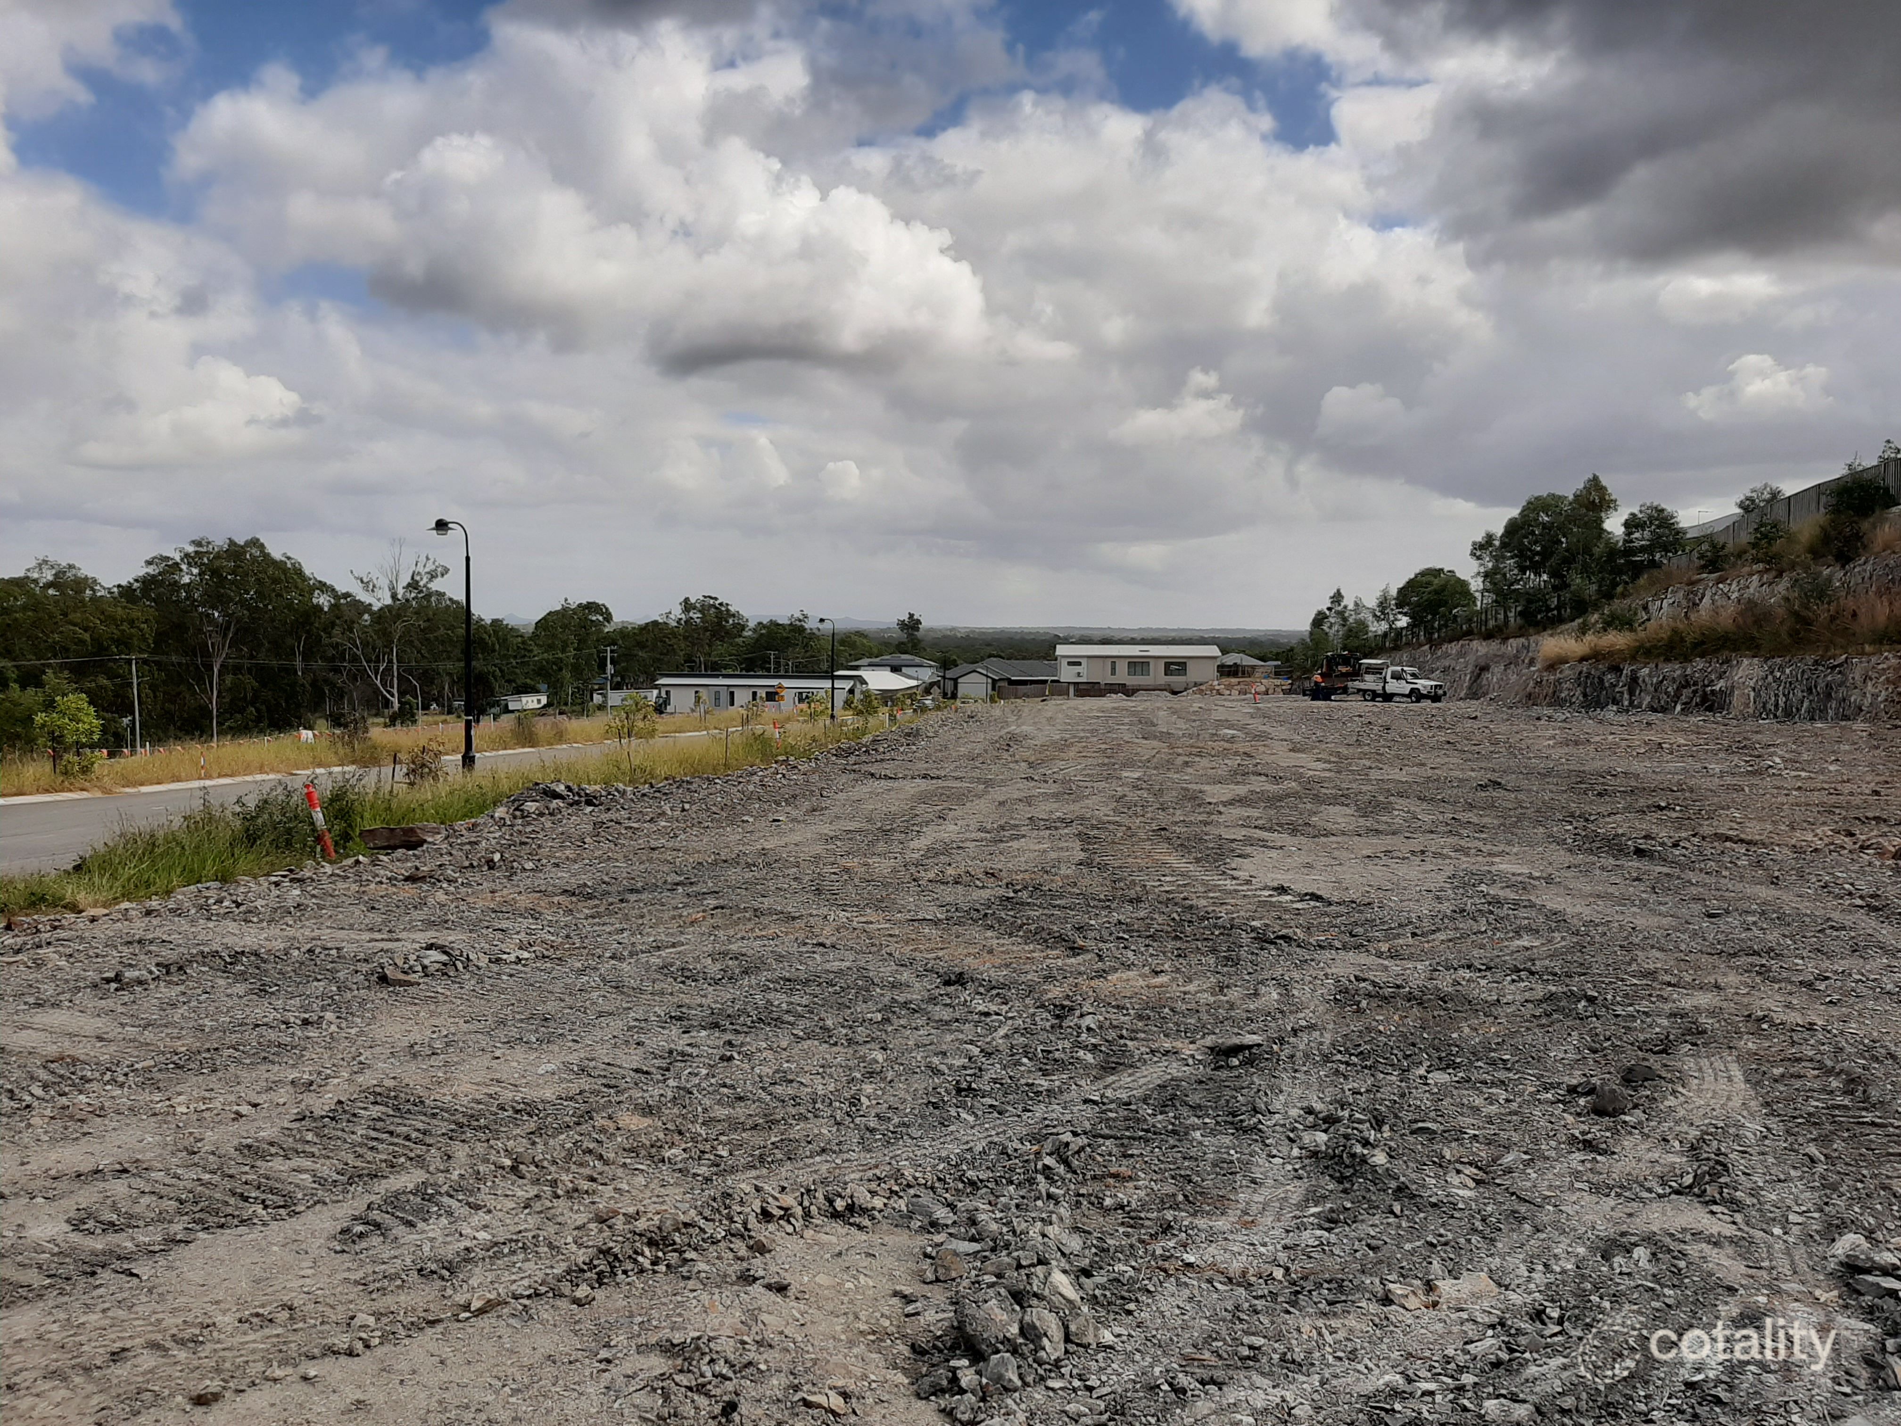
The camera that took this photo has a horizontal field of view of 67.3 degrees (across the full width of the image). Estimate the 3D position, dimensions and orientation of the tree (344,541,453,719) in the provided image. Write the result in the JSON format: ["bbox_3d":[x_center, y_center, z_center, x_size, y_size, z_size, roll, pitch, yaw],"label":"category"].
[{"bbox_3d":[-51.885,-7.765,135.000,10.000,16.600,10.000,0,3,0],"label":"tree"}]

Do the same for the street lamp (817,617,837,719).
[{"bbox_3d":[-6.514,-2.286,75.000,1.000,5.400,0.600,1,3,5],"label":"street lamp"}]

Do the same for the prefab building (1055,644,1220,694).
[{"bbox_3d":[17.878,-4.385,138.000,15.400,4.300,8.000,1,3,5],"label":"prefab building"}]

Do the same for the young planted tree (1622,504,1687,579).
[{"bbox_3d":[40.814,-10.006,83.000,3.700,4.300,3.700,0,3,0],"label":"young planted tree"}]

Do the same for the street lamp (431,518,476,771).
[{"bbox_3d":[-10.704,-1.447,30.700,1.000,5.400,0.600,1,3,5],"label":"street lamp"}]

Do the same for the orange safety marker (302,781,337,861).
[{"bbox_3d":[-7.735,1.318,17.500,0.130,1.000,0.130,-20,2,0],"label":"orange safety marker"}]

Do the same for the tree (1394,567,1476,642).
[{"bbox_3d":[32.110,-7.164,95.000,5.200,5.000,5.200,0,3,0],"label":"tree"}]

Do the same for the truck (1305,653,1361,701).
[{"bbox_3d":[23.002,-2.210,85.500,4.000,2.850,2.500,2,3,17],"label":"truck"}]

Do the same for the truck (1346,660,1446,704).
[{"bbox_3d":[24.283,-1.744,78.000,1.850,2.250,5.200,-2,4,-38],"label":"truck"}]

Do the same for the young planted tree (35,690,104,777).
[{"bbox_3d":[-20.938,0.454,34.000,1.600,2.050,1.600,0,3,0],"label":"young planted tree"}]

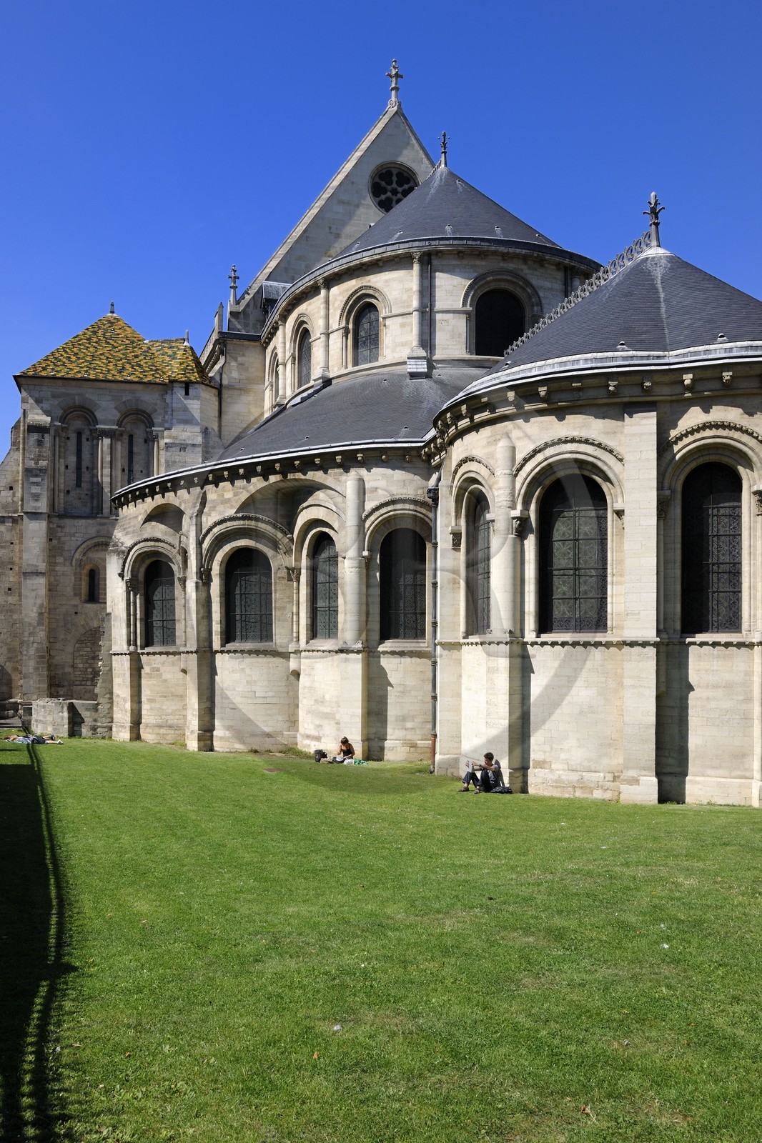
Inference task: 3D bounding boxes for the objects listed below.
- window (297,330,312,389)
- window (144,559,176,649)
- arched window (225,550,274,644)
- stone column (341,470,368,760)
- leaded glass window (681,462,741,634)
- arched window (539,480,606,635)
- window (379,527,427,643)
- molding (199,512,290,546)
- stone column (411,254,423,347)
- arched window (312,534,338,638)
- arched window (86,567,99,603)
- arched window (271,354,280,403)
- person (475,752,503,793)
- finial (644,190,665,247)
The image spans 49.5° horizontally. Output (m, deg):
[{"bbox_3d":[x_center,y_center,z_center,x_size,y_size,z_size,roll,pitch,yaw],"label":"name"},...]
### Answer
[{"bbox_3d":[-2.604,-7.226,28.000,0.280,1.920,0.980,1,-3,-32],"label":"window"},{"bbox_3d":[-8.004,1.149,29.900,1.450,3.150,0.300,-1,-2,30],"label":"window"},{"bbox_3d":[-3.685,0.687,23.100,1.330,2.670,0.300,0,-2,3],"label":"arched window"},{"bbox_3d":[-0.766,1.188,23.600,0.750,8.100,0.720,0,0,0],"label":"stone column"},{"bbox_3d":[6.034,-0.433,15.100,1.060,3.150,0.300,0,-2,12],"label":"leaded glass window"},{"bbox_3d":[3.738,-0.320,16.000,1.300,3.080,0.300,-1,-2,18],"label":"arched window"},{"bbox_3d":[0.623,0.390,24.000,1.360,3.260,0.300,0,0,9],"label":"window"},{"bbox_3d":[-3.679,-1.162,22.600,2.520,0.940,0.350,0,-2,3],"label":"molding"},{"bbox_3d":[1.086,-8.145,24.800,0.360,2.820,0.360,-1,-2,13],"label":"stone column"},{"bbox_3d":[-1.758,0.447,25.800,0.300,3.200,1.200,2,-3,-44],"label":"arched window"},{"bbox_3d":[-11.510,0.553,33.000,0.550,1.450,0.300,0,-2,-10],"label":"arched window"},{"bbox_3d":[-4.473,-8.228,35.200,0.300,2.200,1.250,0,0,-18],"label":"arched window"},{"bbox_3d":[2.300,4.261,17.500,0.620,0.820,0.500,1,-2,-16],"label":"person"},{"bbox_3d":[6.487,-8.367,19.600,0.430,1.260,0.430,1,-2,-19],"label":"finial"}]

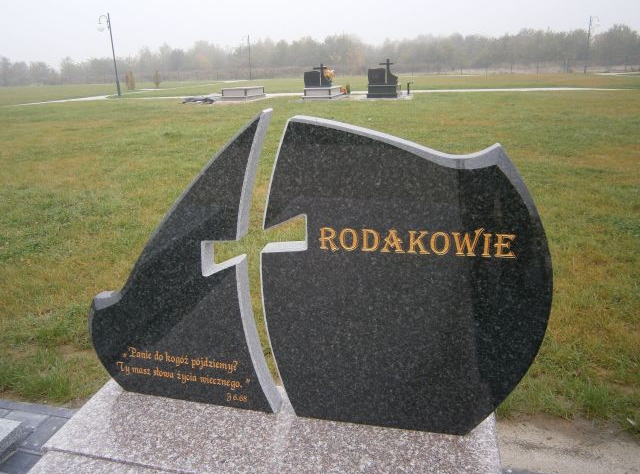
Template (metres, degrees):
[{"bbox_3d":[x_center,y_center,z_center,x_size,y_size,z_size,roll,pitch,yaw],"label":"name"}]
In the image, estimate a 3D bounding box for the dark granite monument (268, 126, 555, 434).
[{"bbox_3d":[0.239,0.142,1.400,0.817,0.968,0.086,3,20,12],"label":"dark granite monument"}]

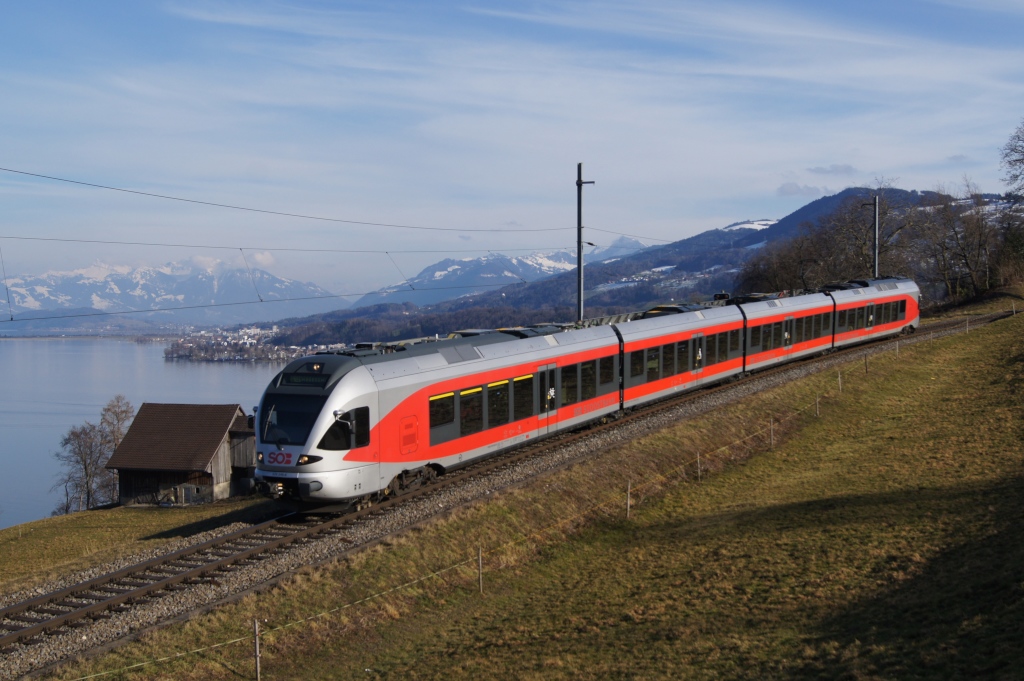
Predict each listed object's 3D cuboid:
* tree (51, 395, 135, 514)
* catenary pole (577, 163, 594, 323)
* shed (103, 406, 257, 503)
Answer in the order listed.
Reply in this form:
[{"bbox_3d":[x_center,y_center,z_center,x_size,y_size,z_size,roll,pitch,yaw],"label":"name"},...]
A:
[{"bbox_3d":[-41.765,11.223,118.560,8.000,11.800,7.200,0,1,-19],"label":"tree"},{"bbox_3d":[3.564,-2.514,56.847,0.920,11.890,0.340,0,1,29],"label":"catenary pole"},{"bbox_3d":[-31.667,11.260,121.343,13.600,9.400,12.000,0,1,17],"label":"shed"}]

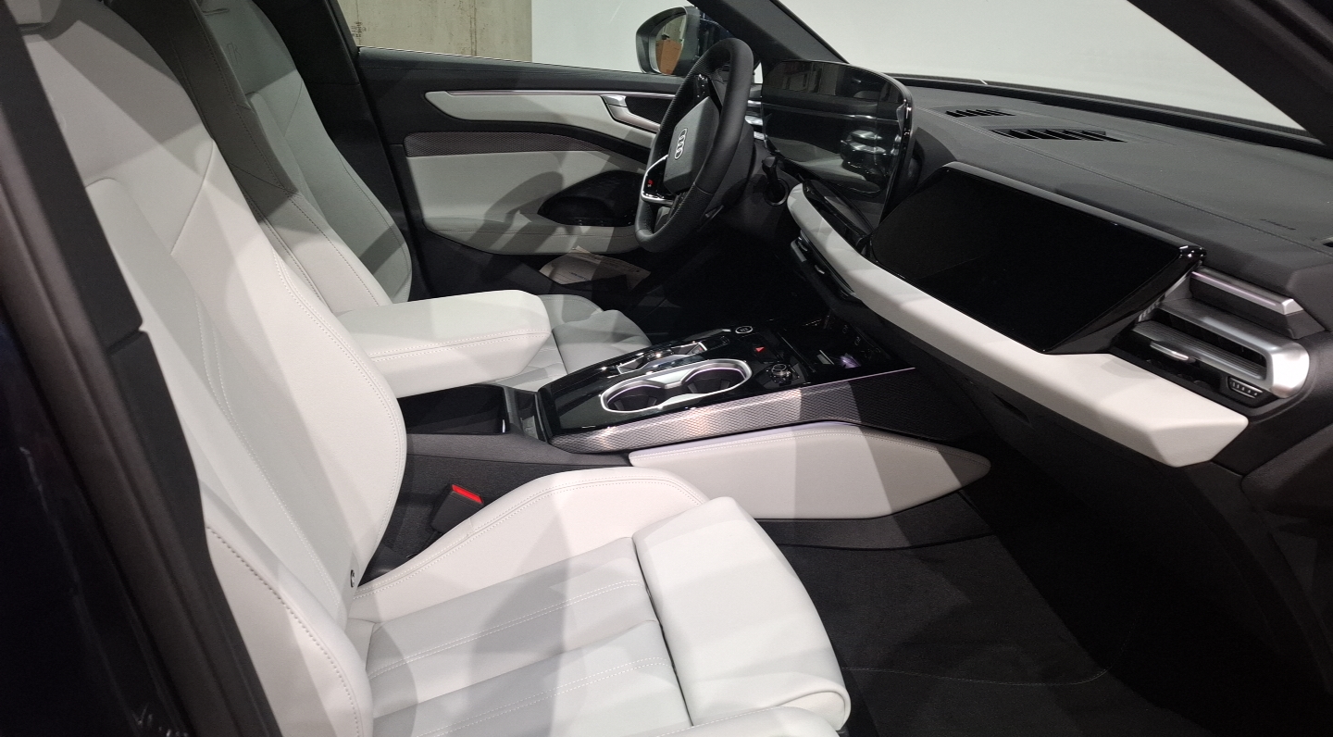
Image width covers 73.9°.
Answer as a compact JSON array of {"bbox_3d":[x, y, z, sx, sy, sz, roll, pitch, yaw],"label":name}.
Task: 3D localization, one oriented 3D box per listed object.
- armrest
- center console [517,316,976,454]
[{"bbox_3d":[-0.299,-0.029,1.107,0.305,0.072,0.195,-8,23,-10],"label":"armrest"},{"bbox_3d":[0.093,0.024,1.217,0.570,0.115,0.240,-7,23,-10],"label":"center console"}]

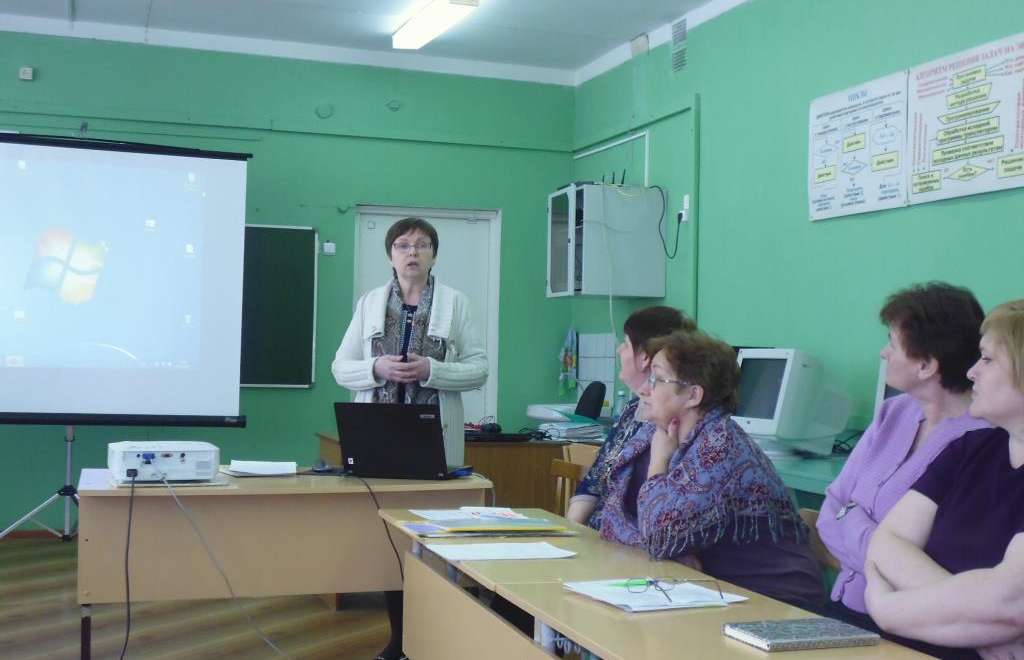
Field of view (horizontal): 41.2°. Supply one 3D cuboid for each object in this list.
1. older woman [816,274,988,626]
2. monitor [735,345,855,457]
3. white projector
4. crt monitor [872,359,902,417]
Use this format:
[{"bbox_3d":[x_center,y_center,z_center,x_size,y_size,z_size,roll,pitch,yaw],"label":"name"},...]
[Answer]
[{"bbox_3d":[0.727,0.542,2.796,0.720,1.280,0.520,2,-2,-27],"label":"older woman"},{"bbox_3d":[1.146,0.296,5.455,0.420,0.430,0.370,2,-2,-24],"label":"monitor"},{"bbox_3d":[-1.012,0.379,3.956,0.290,0.100,0.225,2,-2,-22],"label":"white projector"},{"bbox_3d":[1.487,0.274,4.473,0.420,0.430,0.370,1,-2,-20],"label":"crt monitor"}]

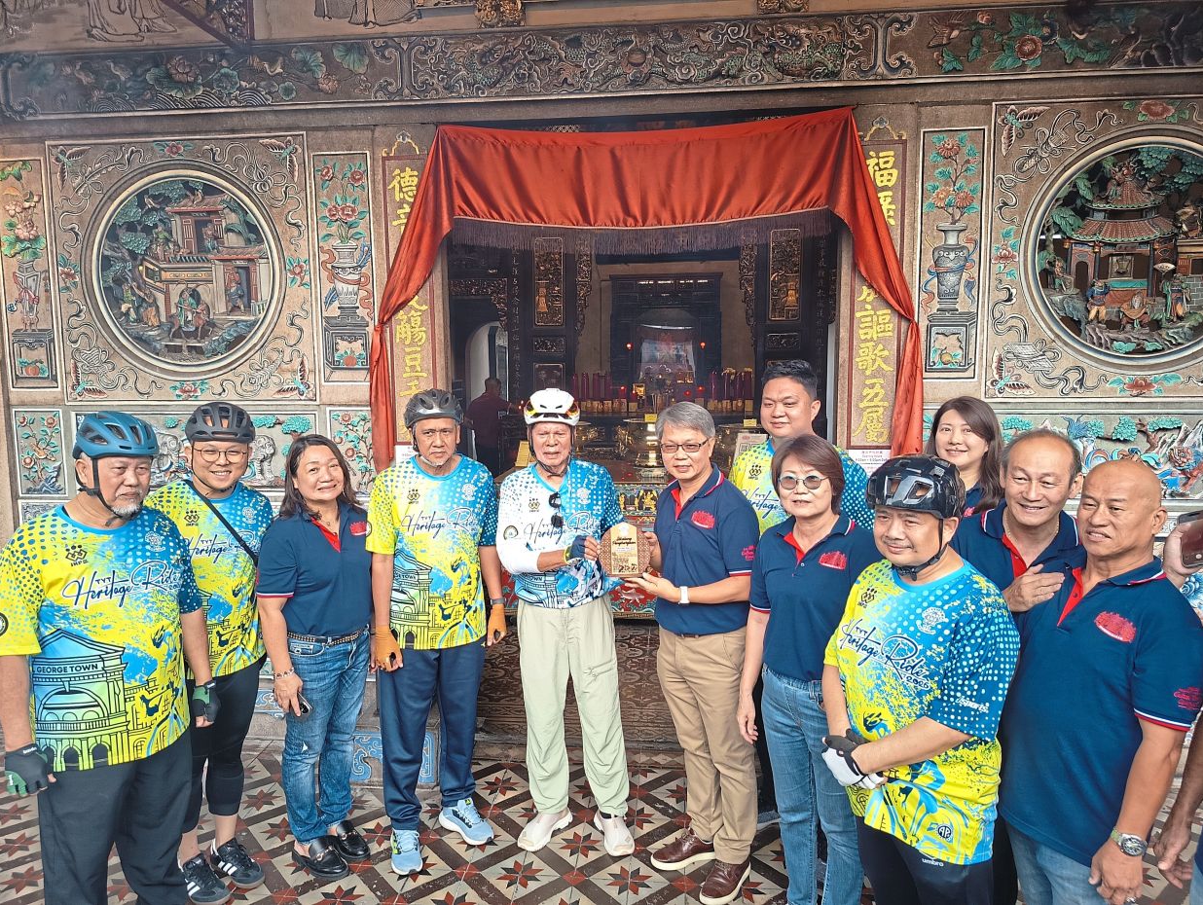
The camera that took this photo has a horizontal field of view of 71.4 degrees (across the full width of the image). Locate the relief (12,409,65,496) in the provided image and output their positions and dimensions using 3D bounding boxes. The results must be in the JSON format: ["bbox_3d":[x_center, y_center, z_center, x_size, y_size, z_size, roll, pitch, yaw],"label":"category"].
[{"bbox_3d":[-2.704,0.004,4.035,0.250,0.415,0.050,0,7,6],"label":"relief"}]

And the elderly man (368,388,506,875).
[{"bbox_3d":[-0.613,0.632,3.150,0.510,1.730,0.380,-3,8,-20],"label":"elderly man"}]

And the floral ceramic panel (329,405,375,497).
[{"bbox_3d":[-1.150,-0.002,3.881,0.240,0.410,0.050,0,7,6],"label":"floral ceramic panel"}]

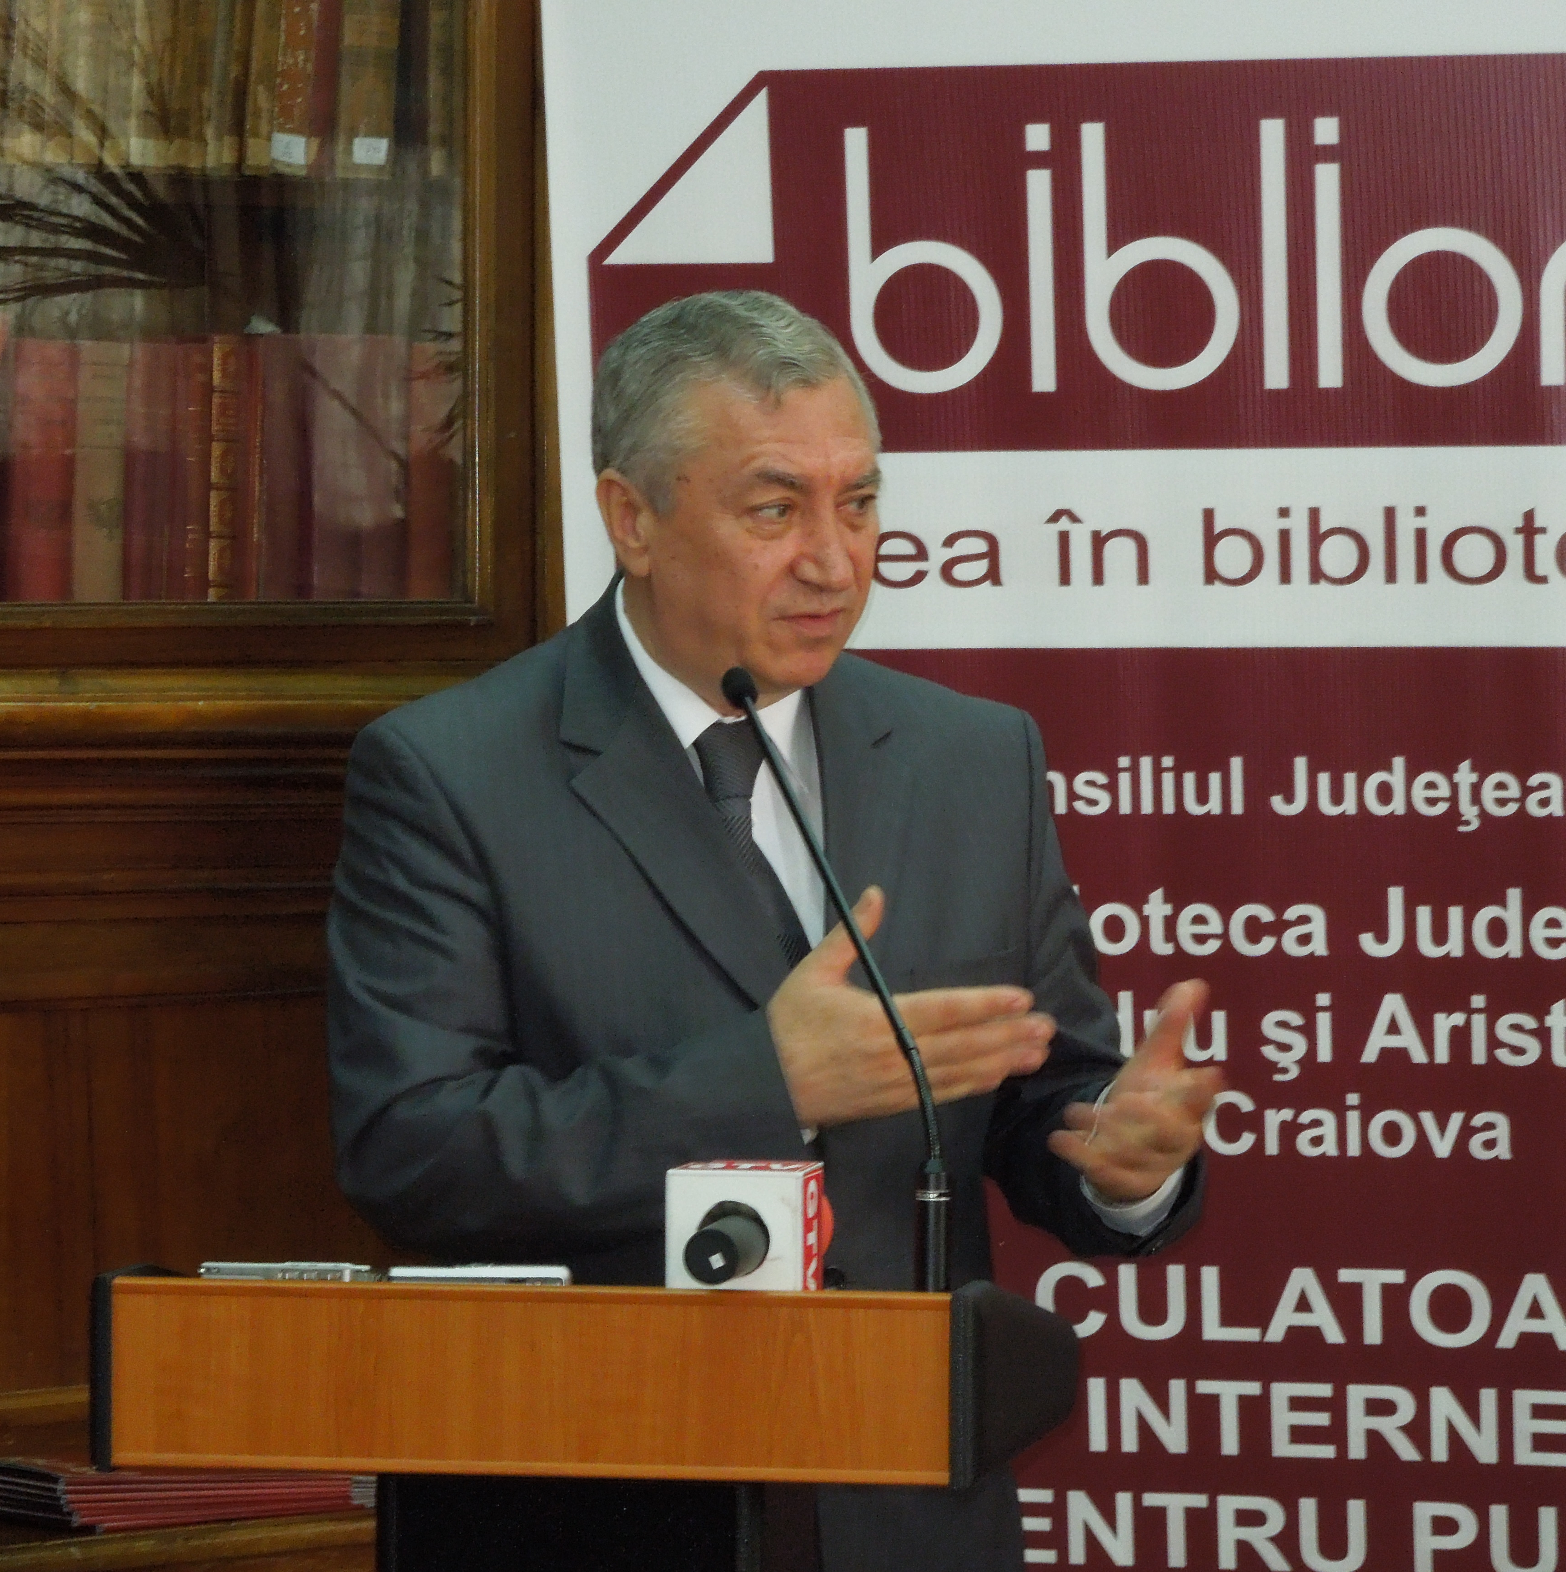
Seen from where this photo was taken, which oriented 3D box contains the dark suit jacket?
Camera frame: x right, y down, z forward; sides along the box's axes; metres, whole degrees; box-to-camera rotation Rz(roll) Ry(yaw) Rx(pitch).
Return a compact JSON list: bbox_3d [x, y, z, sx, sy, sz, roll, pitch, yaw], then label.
[{"bbox_3d":[-0.030,0.245,4.910,0.540,0.740,0.420,-1,2,-29],"label":"dark suit jacket"}]

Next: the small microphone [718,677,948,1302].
[{"bbox_3d":[0.028,0.108,4.560,0.027,0.360,0.190,-1,2,-38],"label":"small microphone"}]

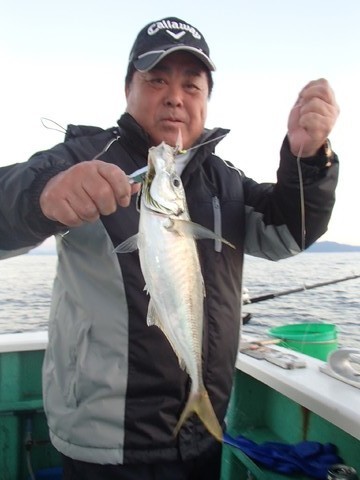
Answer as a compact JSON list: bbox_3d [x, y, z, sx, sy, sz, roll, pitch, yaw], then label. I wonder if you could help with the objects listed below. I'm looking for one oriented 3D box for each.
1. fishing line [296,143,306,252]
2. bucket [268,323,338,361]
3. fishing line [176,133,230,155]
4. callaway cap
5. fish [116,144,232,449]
[{"bbox_3d":[0.188,-0.066,0.600,0.014,0.168,0.012,-2,-2,0],"label":"fishing line"},{"bbox_3d":[0.526,0.514,1.645,0.295,0.260,0.295,-1,-2,0],"label":"bucket"},{"bbox_3d":[0.036,-0.149,0.600,0.085,0.012,0.012,-22,0,0],"label":"fishing line"},{"bbox_3d":[-0.017,-0.415,0.825,0.175,0.140,0.255,0,16,-9],"label":"callaway cap"},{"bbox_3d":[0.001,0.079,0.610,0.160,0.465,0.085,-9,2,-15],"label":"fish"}]

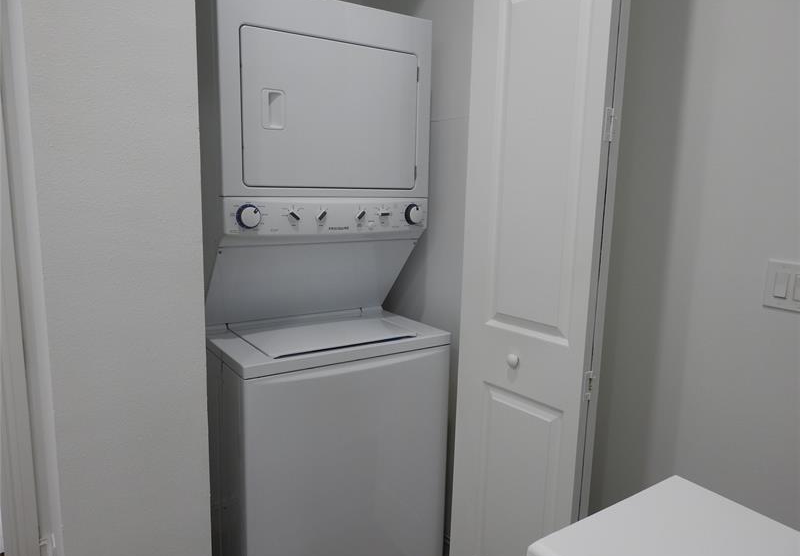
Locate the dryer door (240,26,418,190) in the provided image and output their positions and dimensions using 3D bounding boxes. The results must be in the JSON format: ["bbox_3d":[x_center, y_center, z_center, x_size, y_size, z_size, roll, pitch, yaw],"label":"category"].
[{"bbox_3d":[-0.189,-0.479,1.648,0.571,0.423,0.040,-5,11,-33],"label":"dryer door"}]

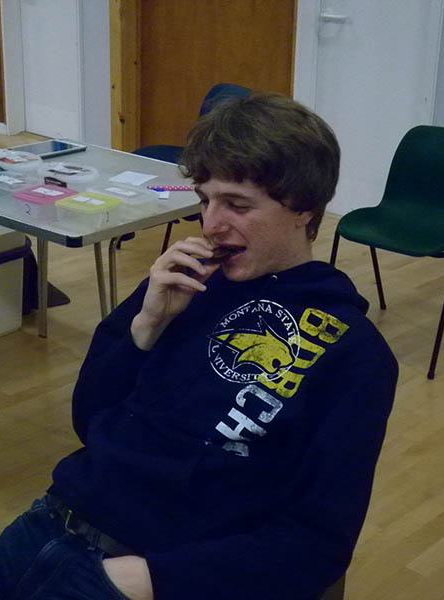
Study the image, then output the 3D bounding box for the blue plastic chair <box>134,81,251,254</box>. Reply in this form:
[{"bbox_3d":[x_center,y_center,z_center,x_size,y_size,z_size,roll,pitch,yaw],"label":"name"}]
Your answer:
[{"bbox_3d":[-0.166,-0.556,4.503,0.510,0.770,0.520,-8,23,-24],"label":"blue plastic chair"}]

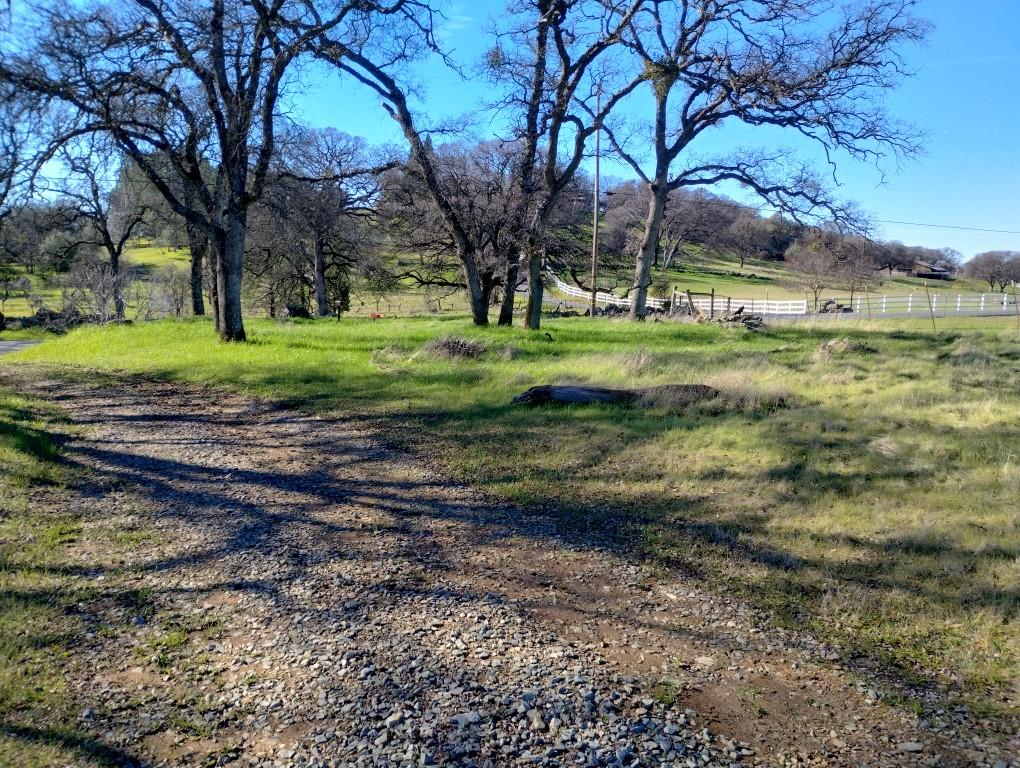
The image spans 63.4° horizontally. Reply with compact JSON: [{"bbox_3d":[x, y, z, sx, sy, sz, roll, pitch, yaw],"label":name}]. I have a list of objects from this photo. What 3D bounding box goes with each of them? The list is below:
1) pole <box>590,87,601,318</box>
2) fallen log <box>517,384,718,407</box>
[{"bbox_3d":[3.903,-8.140,37.361,0.280,10.380,0.280,1,7,0],"label":"pole"},{"bbox_3d":[1.405,0.153,11.000,2.750,0.330,0.400,0,7,0],"label":"fallen log"}]

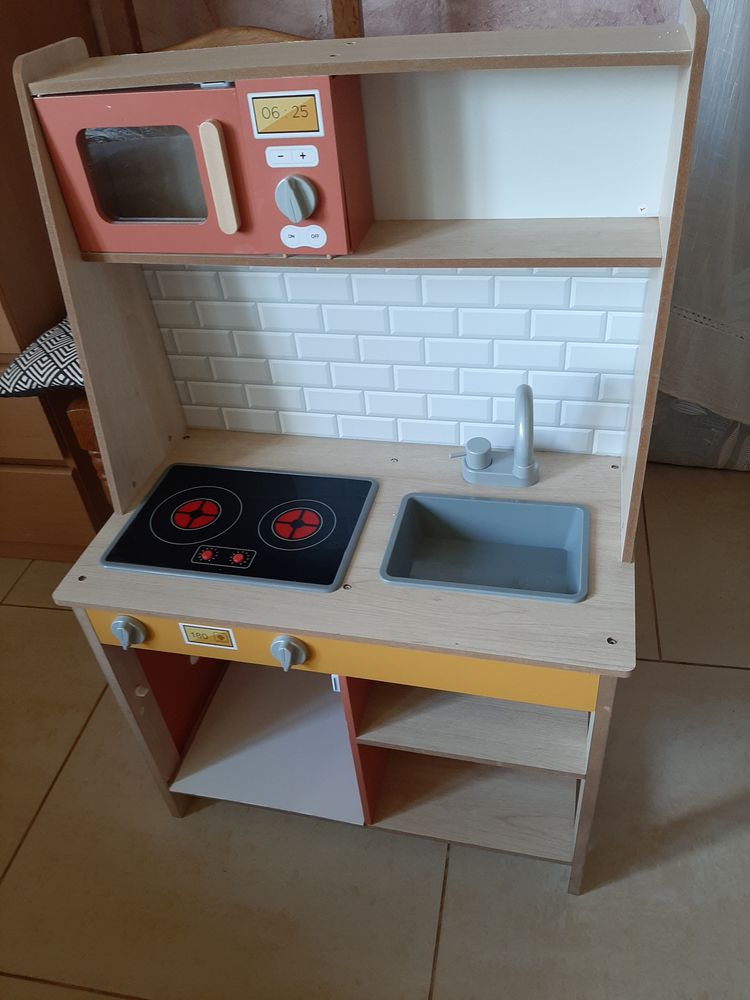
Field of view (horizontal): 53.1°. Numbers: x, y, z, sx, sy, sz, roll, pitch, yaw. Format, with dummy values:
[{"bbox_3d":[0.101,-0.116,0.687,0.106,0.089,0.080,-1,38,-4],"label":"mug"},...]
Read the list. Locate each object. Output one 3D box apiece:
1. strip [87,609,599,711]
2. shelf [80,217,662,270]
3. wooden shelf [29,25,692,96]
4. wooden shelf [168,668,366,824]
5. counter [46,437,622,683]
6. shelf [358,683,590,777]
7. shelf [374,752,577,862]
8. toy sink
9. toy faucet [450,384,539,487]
[{"bbox_3d":[-0.050,0.152,0.773,0.541,0.071,0.014,5,40,13],"label":"strip"},{"bbox_3d":[-0.017,-0.263,0.764,0.577,0.009,0.103,5,40,13],"label":"shelf"},{"bbox_3d":[-0.028,-0.390,0.673,0.577,0.012,0.106,5,40,13],"label":"wooden shelf"},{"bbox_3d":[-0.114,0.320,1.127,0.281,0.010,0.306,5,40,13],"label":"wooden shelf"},{"bbox_3d":[-0.019,0.030,0.858,0.597,0.010,0.331,5,40,13],"label":"counter"},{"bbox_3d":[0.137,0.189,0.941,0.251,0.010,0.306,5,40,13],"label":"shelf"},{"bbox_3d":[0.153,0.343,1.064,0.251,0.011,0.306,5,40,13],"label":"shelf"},{"bbox_3d":[0.122,0.066,0.827,0.213,0.056,0.152,5,40,13],"label":"toy sink"},{"bbox_3d":[0.132,-0.070,0.841,0.108,0.144,0.080,5,40,13],"label":"toy faucet"}]

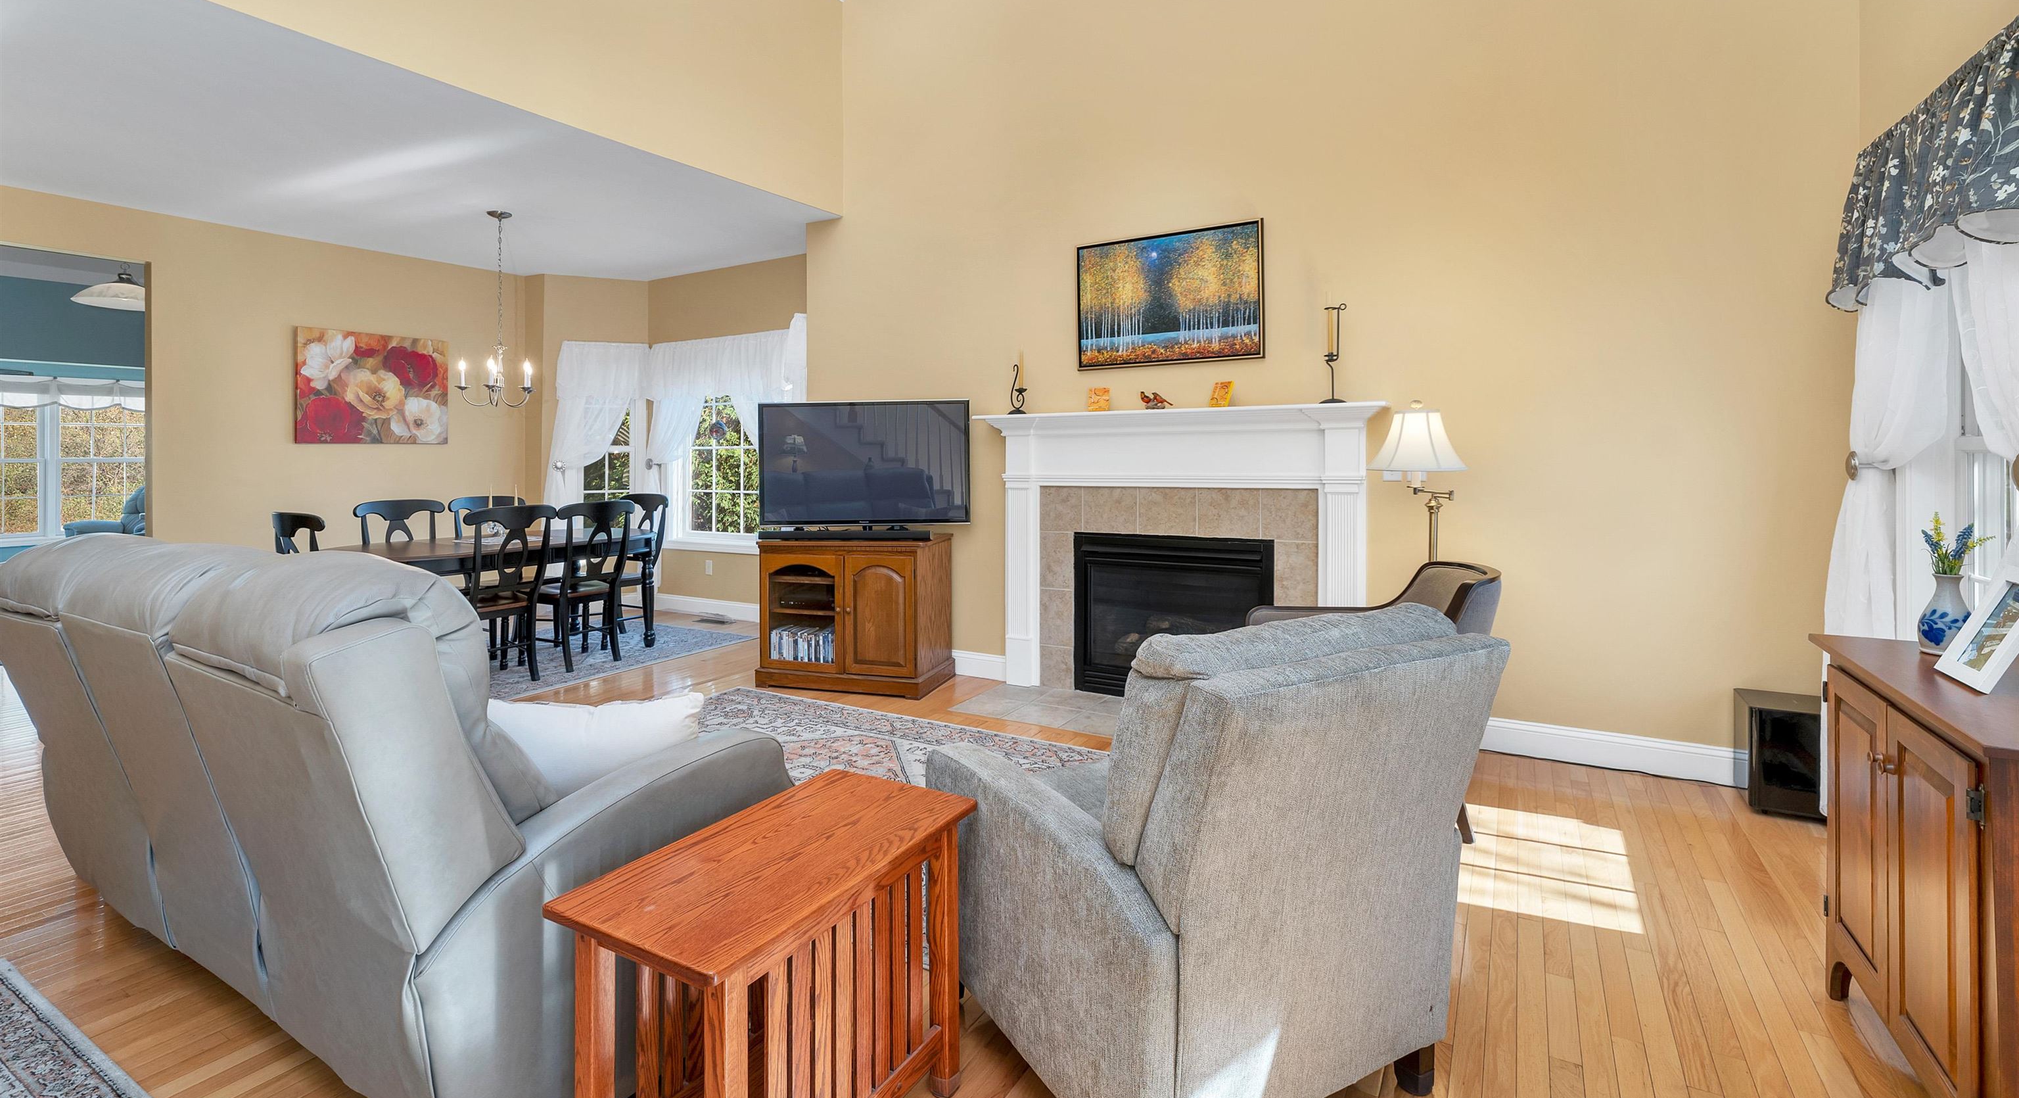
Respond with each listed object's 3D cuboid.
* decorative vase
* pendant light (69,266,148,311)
[{"bbox_3d":[2.059,0.144,1.730,0.085,0.175,0.085,0,5,0],"label":"decorative vase"},{"bbox_3d":[-5.800,-1.687,5.150,0.480,0.220,0.480,3,6,30],"label":"pendant light"}]

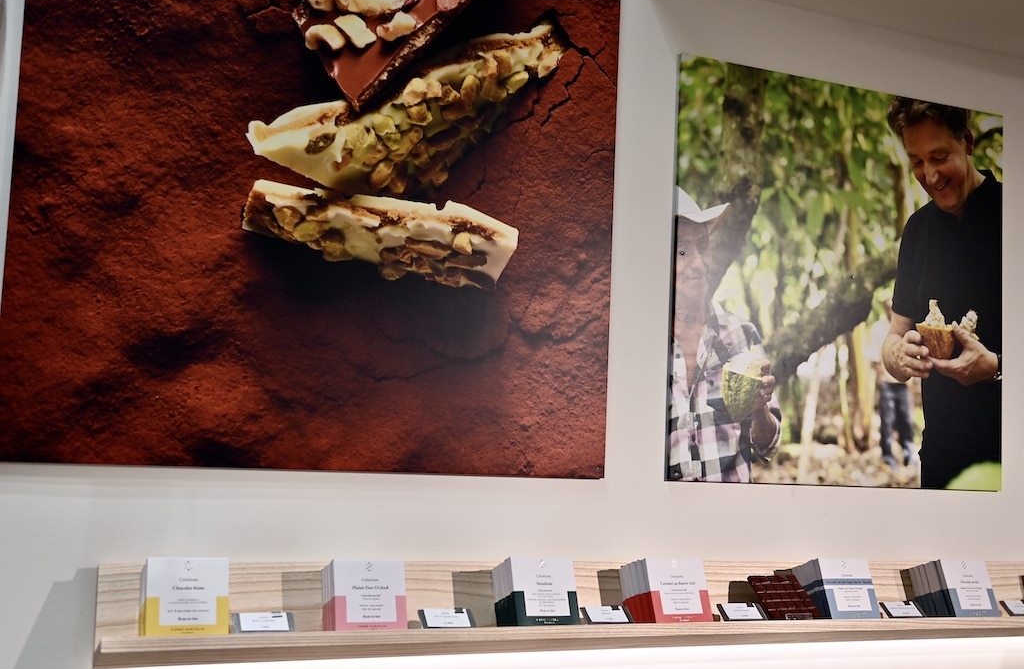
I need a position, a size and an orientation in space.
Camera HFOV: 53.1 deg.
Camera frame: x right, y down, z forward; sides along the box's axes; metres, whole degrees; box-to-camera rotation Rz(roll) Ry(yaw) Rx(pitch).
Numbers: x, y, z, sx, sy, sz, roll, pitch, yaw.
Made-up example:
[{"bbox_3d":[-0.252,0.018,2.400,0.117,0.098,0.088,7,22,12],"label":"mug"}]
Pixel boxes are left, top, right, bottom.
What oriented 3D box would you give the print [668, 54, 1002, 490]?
[{"bbox_3d":[0.634,-0.096,1.938,0.742,0.759,0.020,4,-6,-20],"label":"print"}]

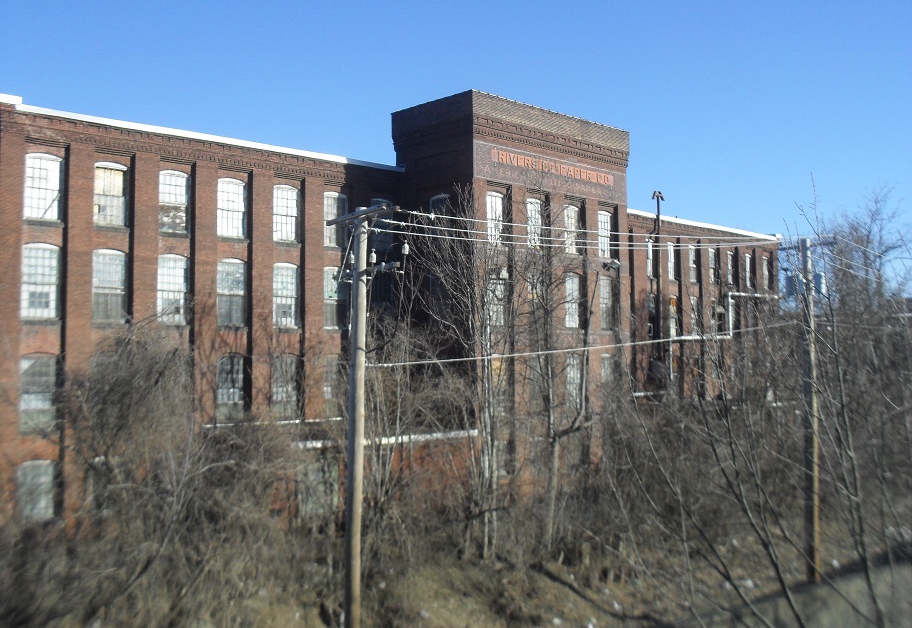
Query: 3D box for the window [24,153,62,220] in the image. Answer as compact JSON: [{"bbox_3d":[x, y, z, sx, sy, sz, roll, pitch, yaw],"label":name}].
[{"bbox_3d":[-16.840,-5.190,37.665,1.430,2.620,0.250,2,-4,-42],"label":"window"}]

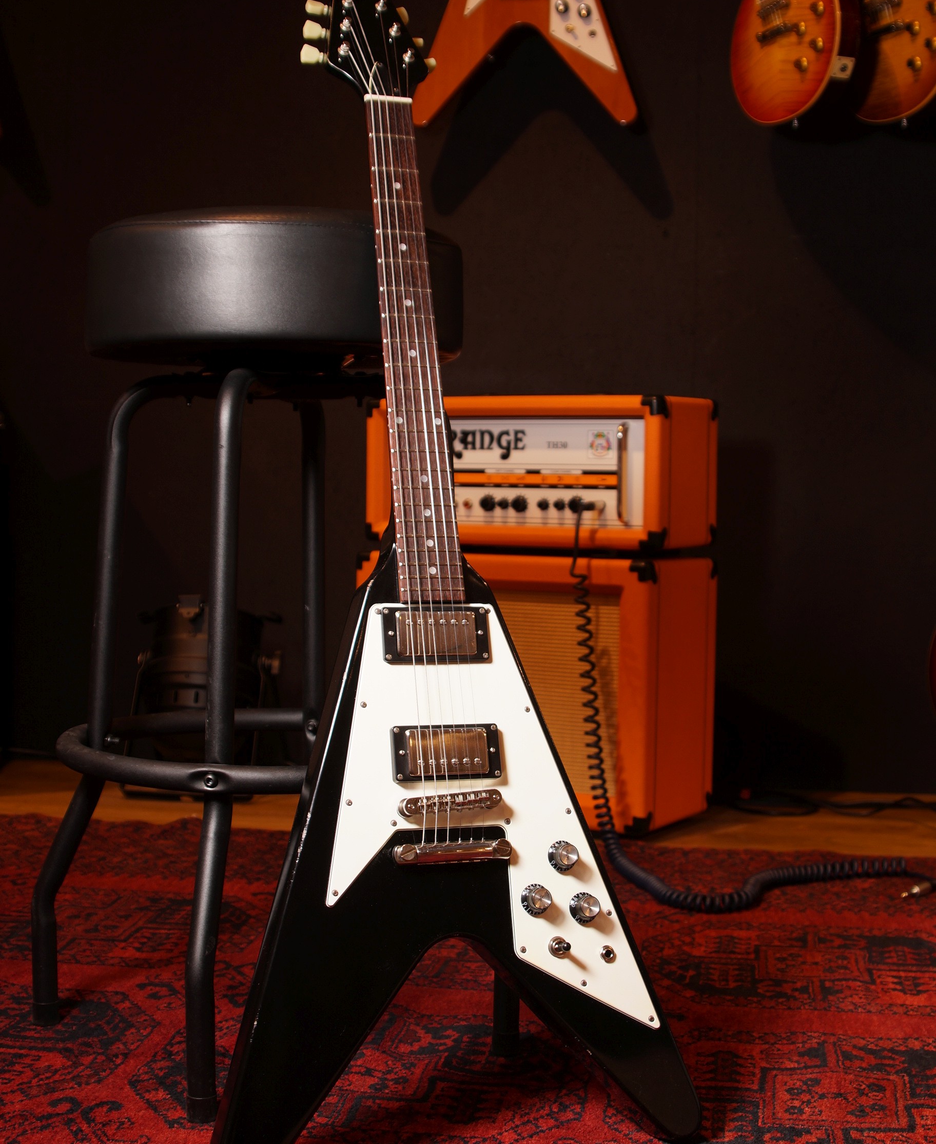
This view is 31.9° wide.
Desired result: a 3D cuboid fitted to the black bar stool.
[{"bbox_3d":[-0.187,0.051,1.577,0.420,0.800,0.420,1,3,0],"label":"black bar stool"}]

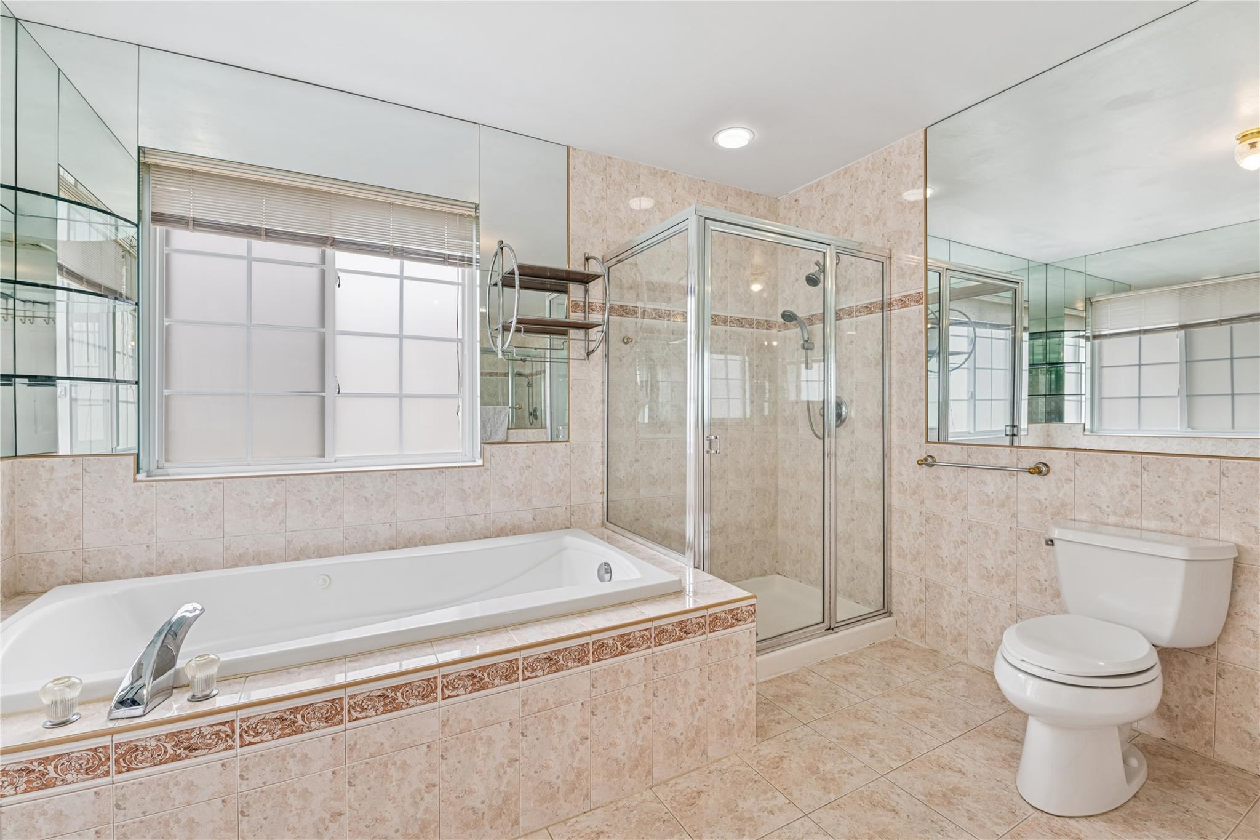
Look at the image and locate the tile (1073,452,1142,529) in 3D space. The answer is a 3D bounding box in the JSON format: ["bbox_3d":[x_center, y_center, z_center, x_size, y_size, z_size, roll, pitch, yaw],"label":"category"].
[{"bbox_3d":[1.692,0.284,1.864,0.010,0.315,0.200,-1,1,-28],"label":"tile"}]

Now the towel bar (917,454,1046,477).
[{"bbox_3d":[1.459,0.191,2.208,0.080,0.056,0.510,-1,1,-28],"label":"towel bar"}]

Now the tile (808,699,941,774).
[{"bbox_3d":[0.829,1.076,1.792,0.310,0.010,0.310,-1,1,-28],"label":"tile"}]

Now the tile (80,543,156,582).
[{"bbox_3d":[-1.871,0.528,1.931,0.201,0.130,0.010,0,0,-27],"label":"tile"}]

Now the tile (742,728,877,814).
[{"bbox_3d":[0.550,1.079,1.640,0.310,0.010,0.310,-1,1,-28],"label":"tile"}]

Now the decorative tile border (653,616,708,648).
[{"bbox_3d":[0.153,0.639,1.586,0.200,0.070,0.012,-1,1,-28],"label":"decorative tile border"}]

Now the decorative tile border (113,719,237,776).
[{"bbox_3d":[-0.921,0.664,1.071,0.192,0.062,0.010,0,0,-27],"label":"decorative tile border"}]

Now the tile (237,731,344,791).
[{"bbox_3d":[-0.726,0.735,1.136,0.199,0.077,0.010,-1,1,-28],"label":"tile"}]

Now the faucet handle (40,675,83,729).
[{"bbox_3d":[-1.137,0.565,1.052,0.058,0.074,0.058,0,0,-27],"label":"faucet handle"}]

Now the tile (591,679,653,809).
[{"bbox_3d":[-0.024,0.923,1.500,0.200,0.315,0.010,-1,1,-28],"label":"tile"}]

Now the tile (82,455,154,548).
[{"bbox_3d":[-1.843,0.295,1.897,0.203,0.326,0.010,-1,1,-27],"label":"tile"}]

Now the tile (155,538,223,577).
[{"bbox_3d":[-1.614,0.505,1.934,0.199,0.125,0.010,-1,1,-28],"label":"tile"}]

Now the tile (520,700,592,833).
[{"bbox_3d":[-0.198,0.931,1.417,0.199,0.317,0.010,-1,1,-28],"label":"tile"}]

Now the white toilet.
[{"bbox_3d":[1.447,0.746,1.653,0.761,0.711,0.467,-1,1,-30],"label":"white toilet"}]

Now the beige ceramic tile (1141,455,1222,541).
[{"bbox_3d":[1.846,0.283,1.763,0.010,0.329,0.190,-1,1,-30],"label":"beige ceramic tile"}]

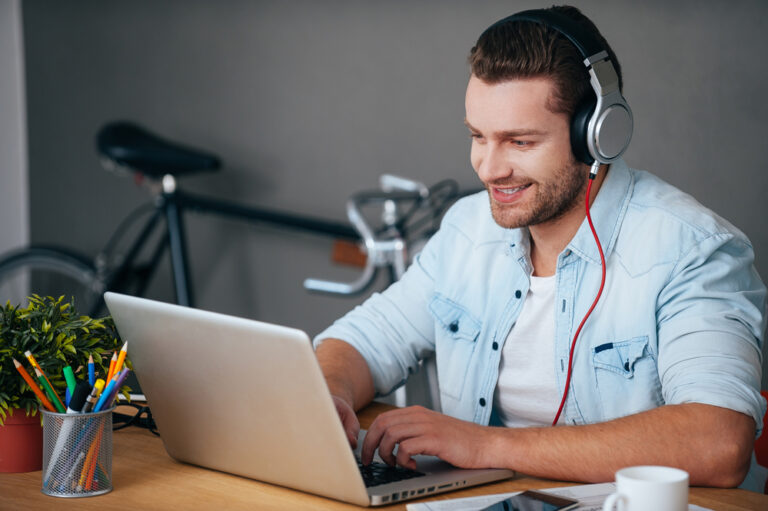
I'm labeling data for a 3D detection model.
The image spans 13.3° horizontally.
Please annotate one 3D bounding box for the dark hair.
[{"bbox_3d":[0.203,-0.233,4.124,0.175,0.165,0.205,14,25,34],"label":"dark hair"}]

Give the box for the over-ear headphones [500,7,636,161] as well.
[{"bbox_3d":[0.199,-0.218,4.125,0.195,0.188,0.088,14,25,34],"label":"over-ear headphones"}]

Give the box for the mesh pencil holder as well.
[{"bbox_3d":[-0.363,0.230,3.920,0.090,0.101,0.090,0,8,0],"label":"mesh pencil holder"}]

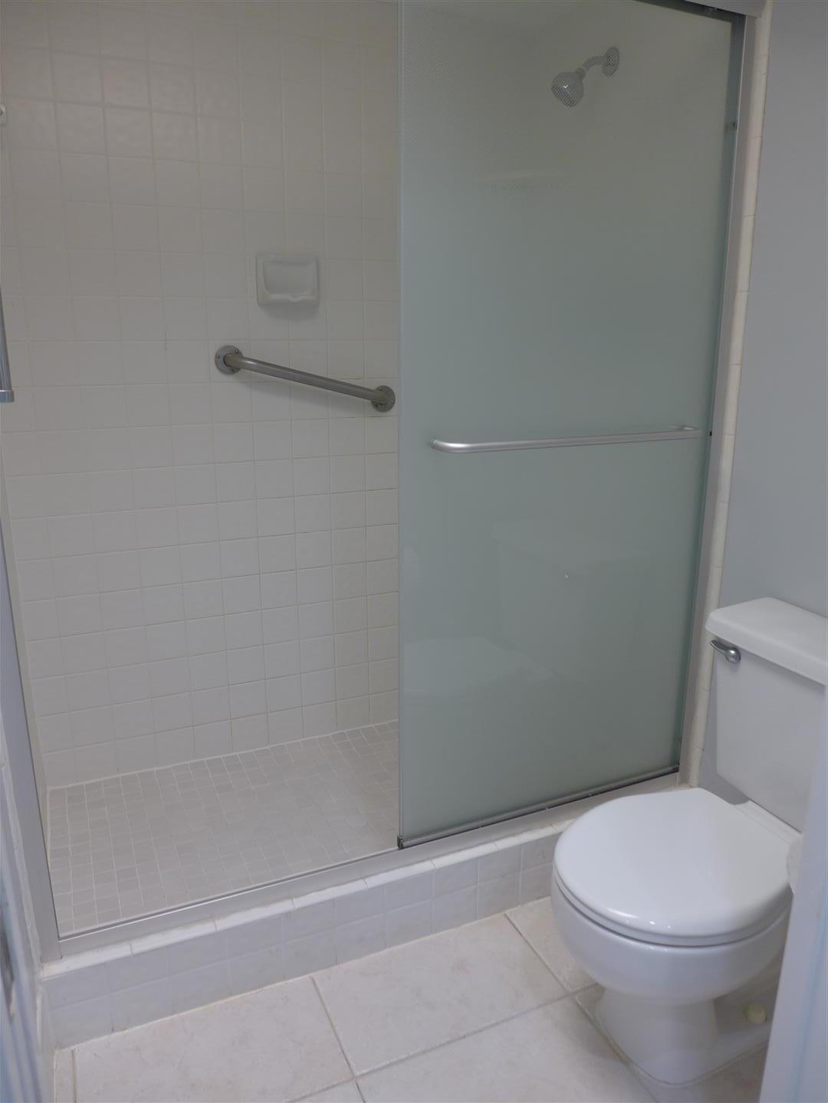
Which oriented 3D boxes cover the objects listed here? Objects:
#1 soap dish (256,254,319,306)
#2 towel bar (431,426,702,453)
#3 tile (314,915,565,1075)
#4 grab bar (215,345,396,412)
[{"bbox_3d":[-0.331,-0.728,2.054,0.168,0.123,0.050,-5,14,-23],"label":"soap dish"},{"bbox_3d":[0.345,-0.229,1.569,0.648,0.020,0.059,-5,14,-23],"label":"towel bar"},{"bbox_3d":[0.051,0.870,1.523,0.440,0.010,0.248,-6,14,-23],"label":"tile"},{"bbox_3d":[-0.280,-0.474,2.123,0.530,0.076,0.069,9,8,-25],"label":"grab bar"}]

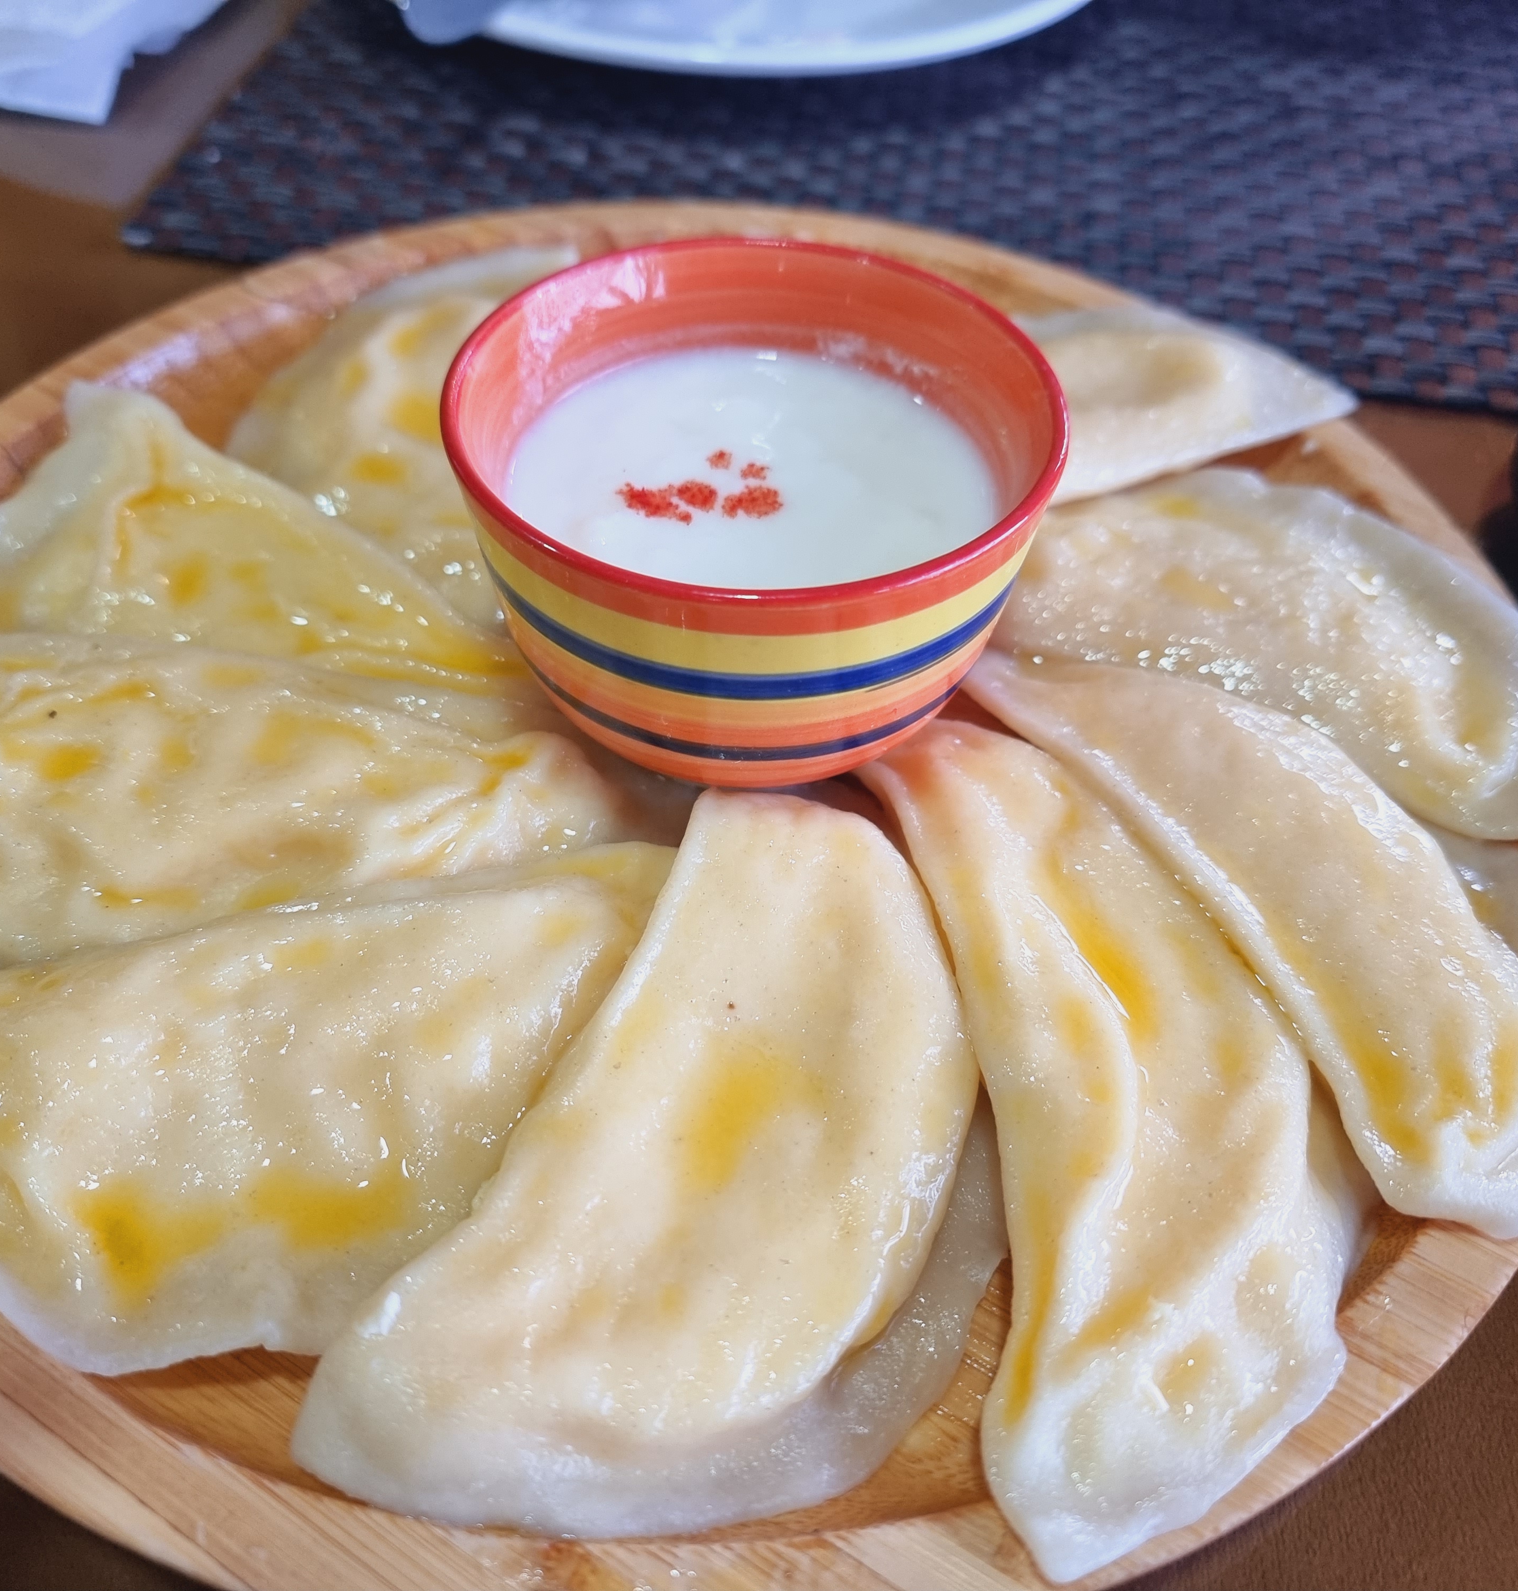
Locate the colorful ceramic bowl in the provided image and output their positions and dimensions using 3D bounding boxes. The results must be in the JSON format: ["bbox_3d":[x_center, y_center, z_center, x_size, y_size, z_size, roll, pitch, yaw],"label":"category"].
[{"bbox_3d":[-0.001,-0.045,0.259,0.100,0.058,0.100,1,50,-1],"label":"colorful ceramic bowl"}]

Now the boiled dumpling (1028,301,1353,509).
[{"bbox_3d":[0.064,-0.083,0.315,0.112,0.023,0.060,-21,54,-19],"label":"boiled dumpling"}]

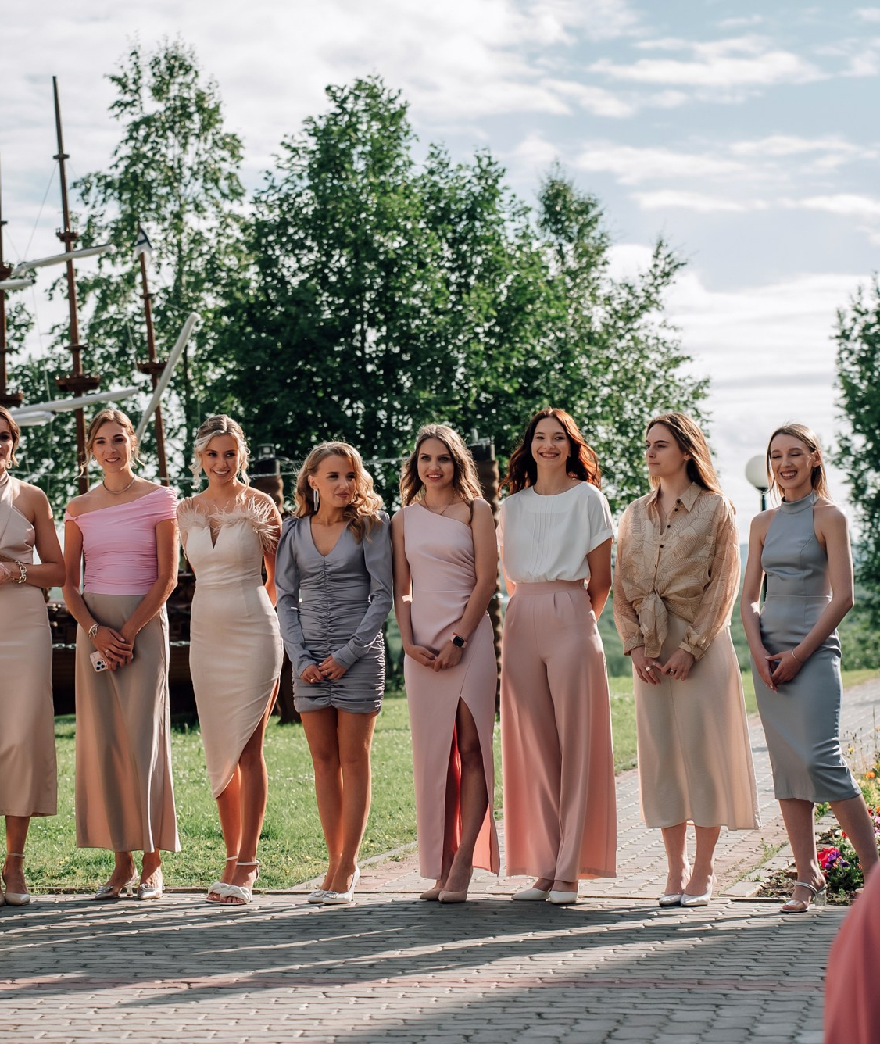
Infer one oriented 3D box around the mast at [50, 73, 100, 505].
[{"bbox_3d":[-2.748,-1.472,24.400,0.360,3.750,0.360,-4,-1,-17],"label":"mast"}]

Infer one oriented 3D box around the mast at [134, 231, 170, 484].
[{"bbox_3d":[-2.124,-0.948,24.800,0.260,2.550,0.260,-5,-1,-17],"label":"mast"}]

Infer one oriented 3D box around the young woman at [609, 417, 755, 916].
[{"bbox_3d":[0.872,0.482,11.610,0.500,1.747,0.360,0,-1,29],"label":"young woman"}]

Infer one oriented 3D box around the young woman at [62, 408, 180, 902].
[{"bbox_3d":[-1.147,0.478,11.700,0.440,1.760,0.350,-1,-1,19],"label":"young woman"}]

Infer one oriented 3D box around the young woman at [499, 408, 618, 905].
[{"bbox_3d":[0.424,0.475,11.660,0.430,1.762,0.330,0,-1,22],"label":"young woman"}]

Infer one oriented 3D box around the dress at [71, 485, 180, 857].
[{"bbox_3d":[-1.142,0.534,11.830,0.390,1.316,0.320,0,-1,12],"label":"dress"}]

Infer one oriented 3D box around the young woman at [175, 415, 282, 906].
[{"bbox_3d":[-0.754,0.486,11.630,0.390,1.739,0.320,0,-1,16],"label":"young woman"}]

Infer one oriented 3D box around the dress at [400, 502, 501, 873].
[{"bbox_3d":[0.033,0.603,11.710,0.360,1.337,0.290,0,-1,15],"label":"dress"}]

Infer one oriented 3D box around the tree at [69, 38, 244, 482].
[{"bbox_3d":[-3.097,-1.741,36.000,2.100,7.300,2.100,0,-1,0],"label":"tree"}]

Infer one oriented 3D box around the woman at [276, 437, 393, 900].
[{"bbox_3d":[-0.378,0.534,11.660,0.420,1.644,0.320,0,-1,16],"label":"woman"}]

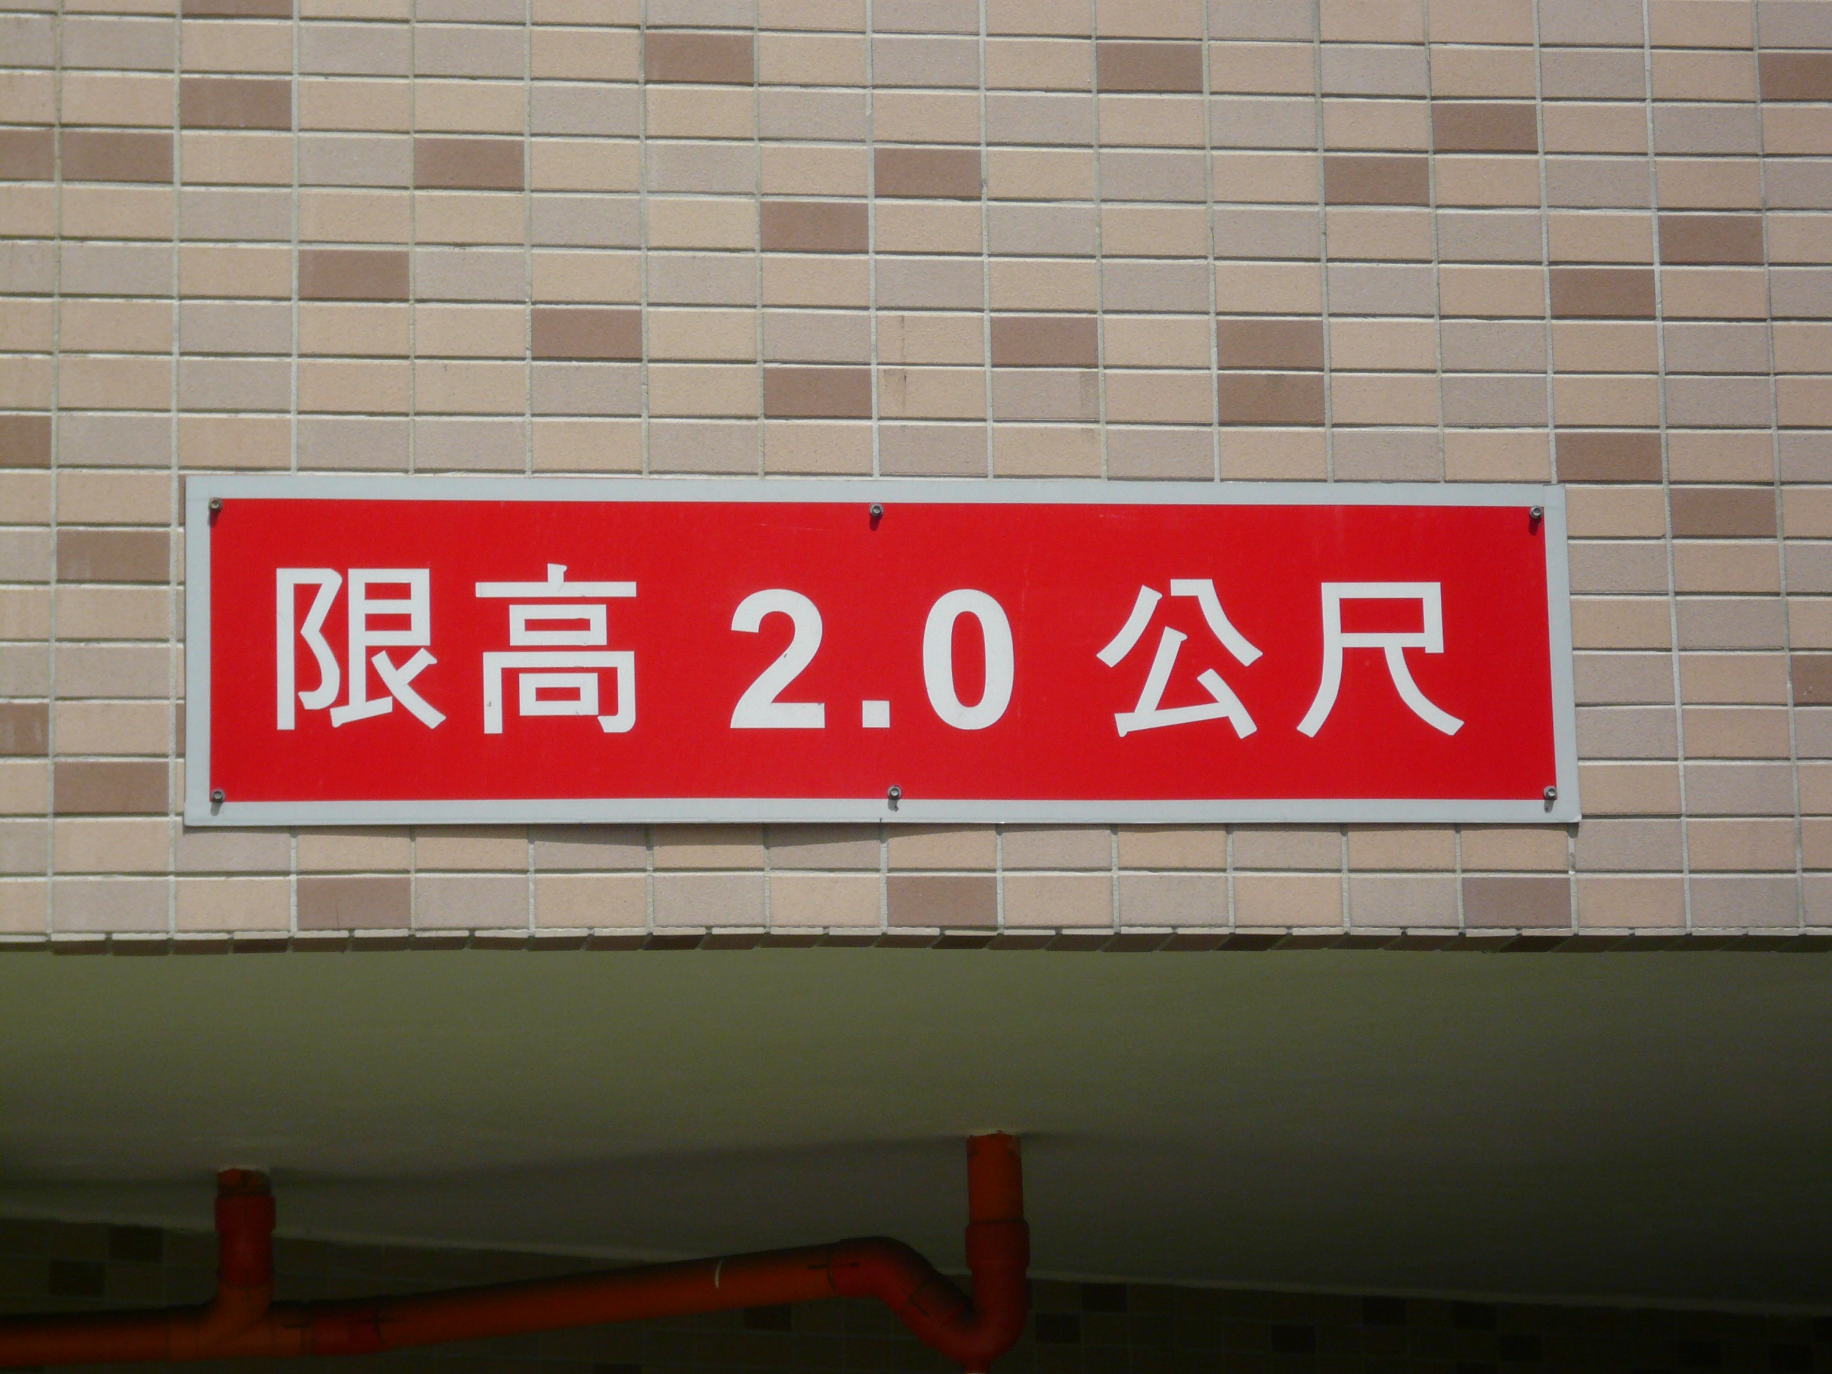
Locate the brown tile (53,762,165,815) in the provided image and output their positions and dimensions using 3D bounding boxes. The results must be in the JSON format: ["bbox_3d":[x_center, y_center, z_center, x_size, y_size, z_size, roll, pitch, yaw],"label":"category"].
[{"bbox_3d":[-0.675,0.086,4.530,0.095,0.045,0.009,0,-12,-7],"label":"brown tile"}]

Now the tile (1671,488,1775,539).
[{"bbox_3d":[0.709,-0.152,4.750,0.095,0.045,0.009,0,-12,-7],"label":"tile"}]

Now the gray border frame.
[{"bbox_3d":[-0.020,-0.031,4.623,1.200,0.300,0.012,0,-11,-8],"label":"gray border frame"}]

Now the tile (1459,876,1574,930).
[{"bbox_3d":[0.518,0.187,4.662,0.095,0.046,0.008,0,-11,-7],"label":"tile"}]

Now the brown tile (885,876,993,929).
[{"bbox_3d":[0.021,0.184,4.598,0.095,0.046,0.008,0,-11,-7],"label":"brown tile"}]

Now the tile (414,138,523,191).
[{"bbox_3d":[-0.387,-0.450,4.663,0.095,0.045,0.009,0,-11,-8],"label":"tile"}]

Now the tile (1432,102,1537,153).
[{"bbox_3d":[0.505,-0.495,4.797,0.095,0.046,0.008,0,-11,-7],"label":"tile"}]

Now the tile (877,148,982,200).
[{"bbox_3d":[0.010,-0.449,4.726,0.095,0.045,0.009,0,-12,-7],"label":"tile"}]

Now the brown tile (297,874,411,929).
[{"bbox_3d":[-0.472,0.182,4.532,0.095,0.045,0.009,0,-11,-8],"label":"brown tile"}]

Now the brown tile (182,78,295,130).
[{"bbox_3d":[-0.587,-0.501,4.656,0.095,0.046,0.008,0,-11,-7],"label":"brown tile"}]

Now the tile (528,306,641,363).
[{"bbox_3d":[-0.285,-0.304,4.659,0.095,0.045,0.009,0,-12,-7],"label":"tile"}]

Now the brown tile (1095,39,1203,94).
[{"bbox_3d":[0.206,-0.546,4.768,0.095,0.046,0.008,0,-11,-7],"label":"brown tile"}]

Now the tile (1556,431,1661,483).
[{"bbox_3d":[0.608,-0.202,4.748,0.095,0.045,0.009,0,-11,-8],"label":"tile"}]

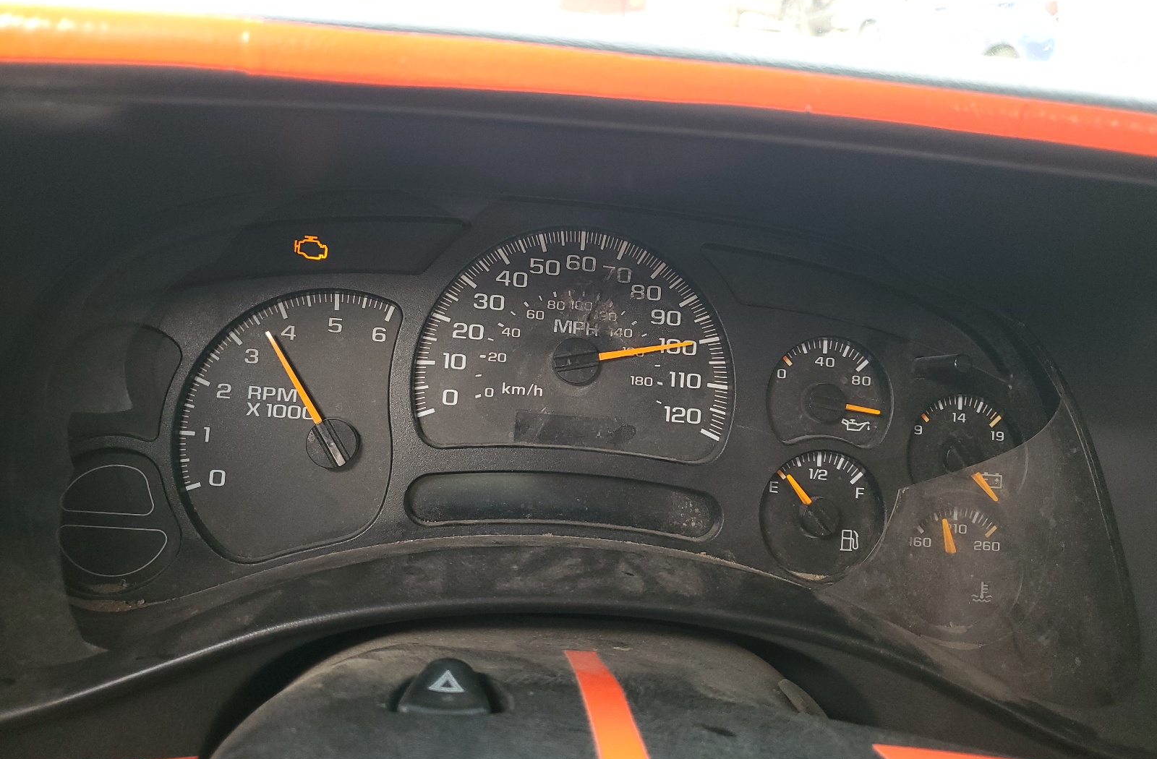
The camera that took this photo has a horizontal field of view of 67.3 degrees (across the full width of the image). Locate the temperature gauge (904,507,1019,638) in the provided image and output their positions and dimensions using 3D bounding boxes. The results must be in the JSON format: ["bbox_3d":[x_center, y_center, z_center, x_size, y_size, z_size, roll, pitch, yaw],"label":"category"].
[{"bbox_3d":[0.131,0.067,0.303,0.044,0.045,0.011,5,-4,-9],"label":"temperature gauge"}]

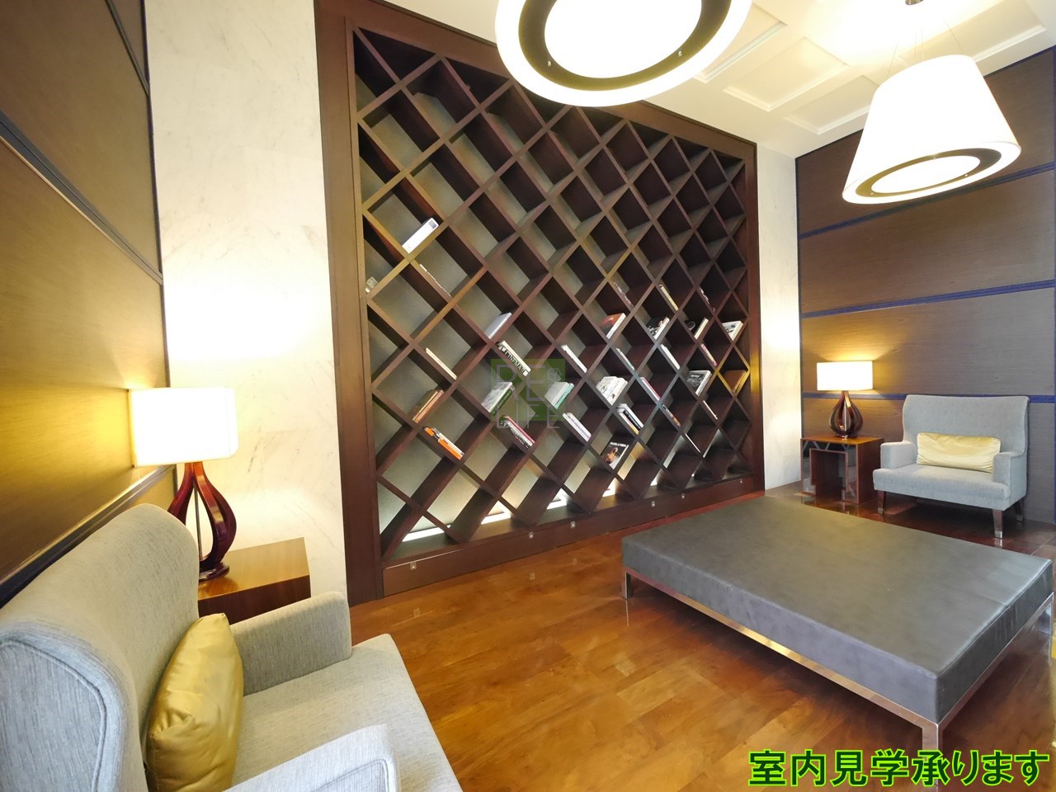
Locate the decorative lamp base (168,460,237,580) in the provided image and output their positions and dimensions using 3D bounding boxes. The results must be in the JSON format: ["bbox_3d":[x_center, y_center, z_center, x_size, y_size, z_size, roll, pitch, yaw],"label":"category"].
[{"bbox_3d":[-1.376,0.512,1.785,0.271,0.496,0.271,-4,3,-29],"label":"decorative lamp base"}]

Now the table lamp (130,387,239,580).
[{"bbox_3d":[-1.384,0.364,1.778,0.285,0.792,0.340,-4,3,-29],"label":"table lamp"}]

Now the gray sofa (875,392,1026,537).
[{"bbox_3d":[3.504,0.527,3.562,0.724,1.012,0.787,-4,3,-29],"label":"gray sofa"}]

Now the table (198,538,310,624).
[{"bbox_3d":[-1.247,1.036,1.873,0.524,0.570,0.513,-4,3,-29],"label":"table"}]

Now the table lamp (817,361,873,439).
[{"bbox_3d":[3.261,0.045,4.406,0.299,0.788,0.352,-4,3,-29],"label":"table lamp"}]

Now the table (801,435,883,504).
[{"bbox_3d":[3.238,0.726,4.407,0.527,0.570,0.513,-4,3,-29],"label":"table"}]

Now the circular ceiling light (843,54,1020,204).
[{"bbox_3d":[2.548,-1.730,2.767,0.858,0.611,0.858,-3,2,0],"label":"circular ceiling light"}]

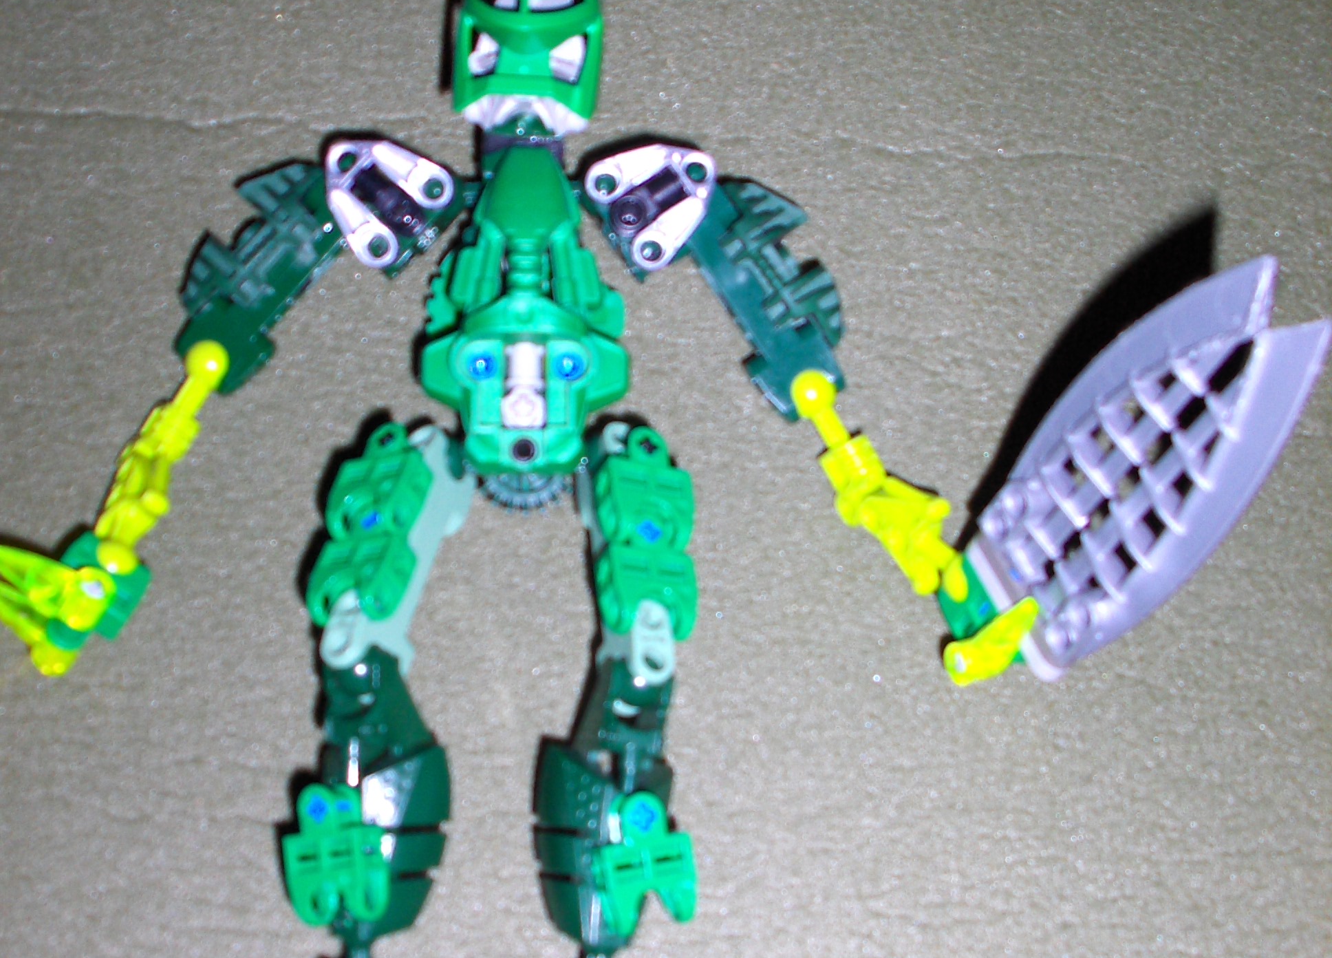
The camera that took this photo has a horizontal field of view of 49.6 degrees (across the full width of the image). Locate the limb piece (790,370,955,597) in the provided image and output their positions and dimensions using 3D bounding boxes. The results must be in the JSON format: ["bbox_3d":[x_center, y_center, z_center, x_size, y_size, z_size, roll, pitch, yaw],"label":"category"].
[{"bbox_3d":[0.045,0.002,0.302,0.019,0.015,0.058,-33,75,-10],"label":"limb piece"}]

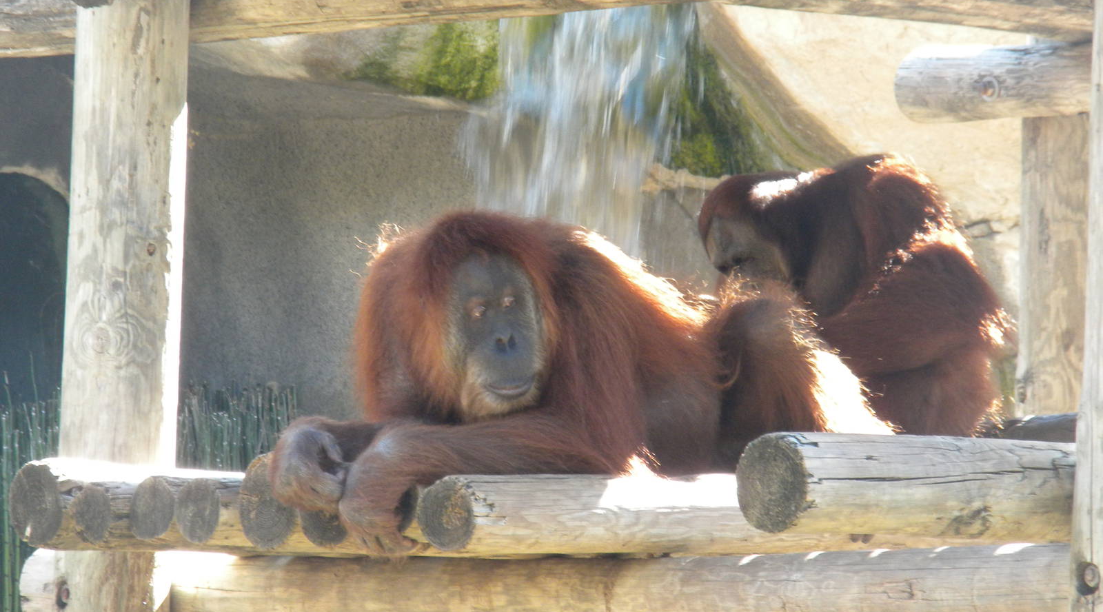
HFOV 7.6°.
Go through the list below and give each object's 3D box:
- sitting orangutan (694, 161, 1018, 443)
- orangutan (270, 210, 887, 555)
[{"bbox_3d":[0.451,0.007,12.550,0.480,0.470,0.420,3,-3,-24],"label":"sitting orangutan"},{"bbox_3d":[0.039,0.113,12.000,0.480,0.480,0.800,-1,-4,38],"label":"orangutan"}]

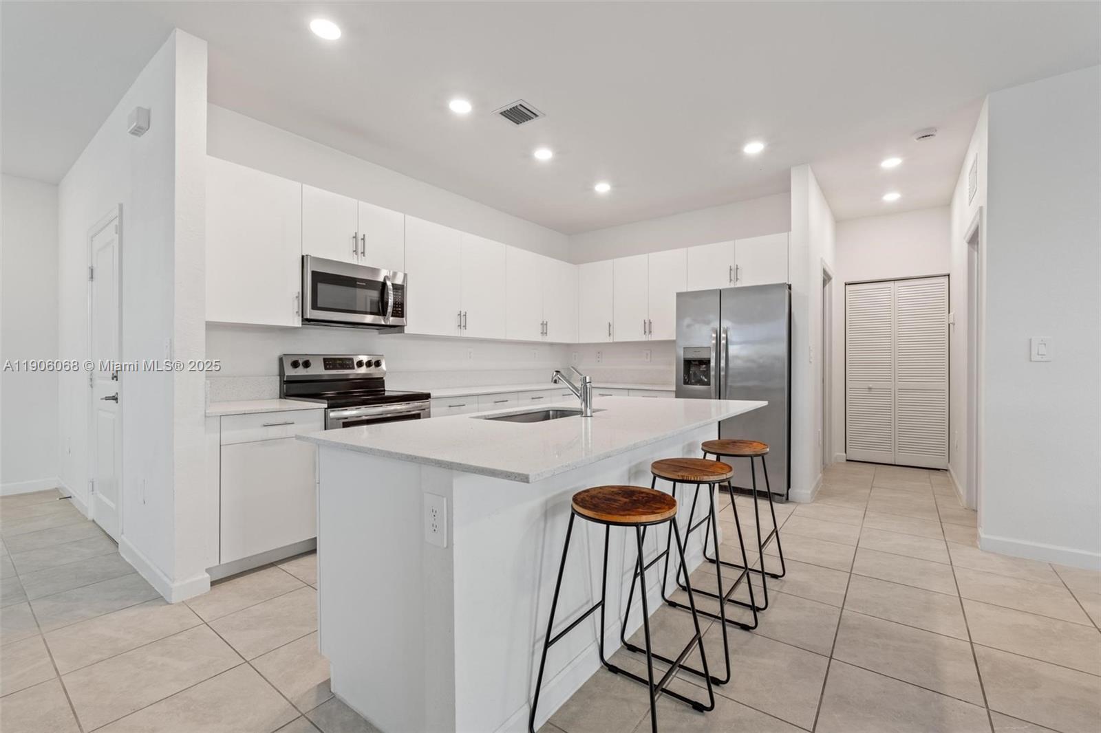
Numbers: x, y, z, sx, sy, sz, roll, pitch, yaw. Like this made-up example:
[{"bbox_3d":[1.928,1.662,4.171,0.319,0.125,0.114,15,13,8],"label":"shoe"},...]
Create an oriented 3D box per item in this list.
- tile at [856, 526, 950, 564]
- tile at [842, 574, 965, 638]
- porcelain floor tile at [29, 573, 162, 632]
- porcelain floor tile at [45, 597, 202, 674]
[{"bbox_3d":[2.227,1.130,2.903,0.442,0.010,0.450,0,1,37],"label":"tile"},{"bbox_3d":[1.661,1.120,2.161,0.445,0.010,0.445,0,0,37],"label":"tile"},{"bbox_3d":[-2.201,1.140,2.258,0.448,0.010,0.449,0,0,37],"label":"porcelain floor tile"},{"bbox_3d":[-1.840,1.131,1.980,0.445,0.010,0.445,0,0,37],"label":"porcelain floor tile"}]

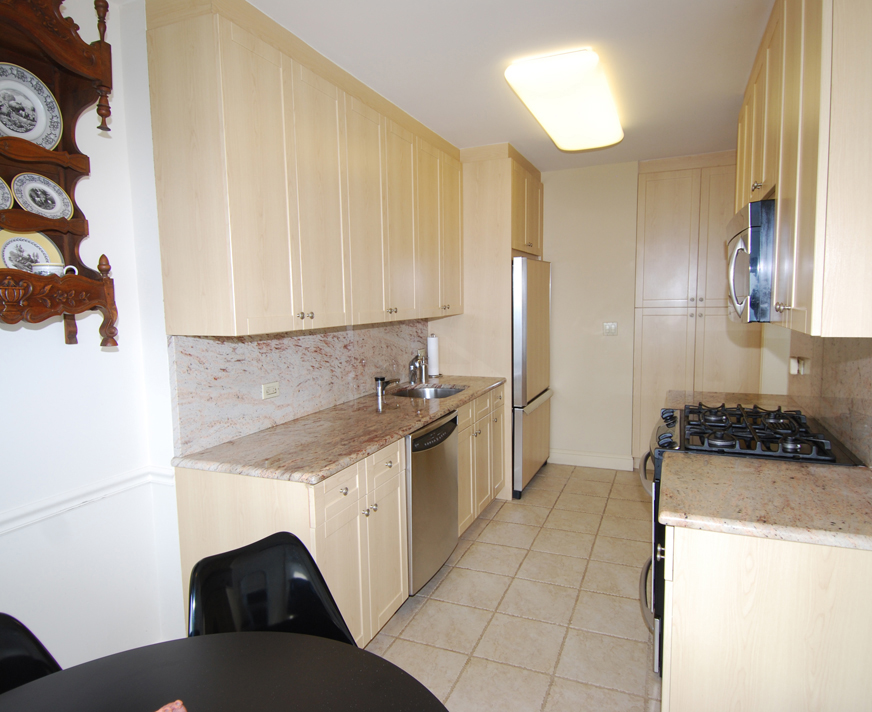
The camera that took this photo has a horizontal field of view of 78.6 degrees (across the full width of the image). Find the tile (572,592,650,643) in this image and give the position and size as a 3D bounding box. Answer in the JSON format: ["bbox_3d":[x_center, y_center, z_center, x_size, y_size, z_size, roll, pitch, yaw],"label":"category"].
[{"bbox_3d":[0.821,1.214,2.479,0.334,0.010,0.330,1,6,24],"label":"tile"}]

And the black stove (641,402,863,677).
[{"bbox_3d":[1.204,0.739,2.180,0.675,0.940,0.780,1,5,23],"label":"black stove"}]

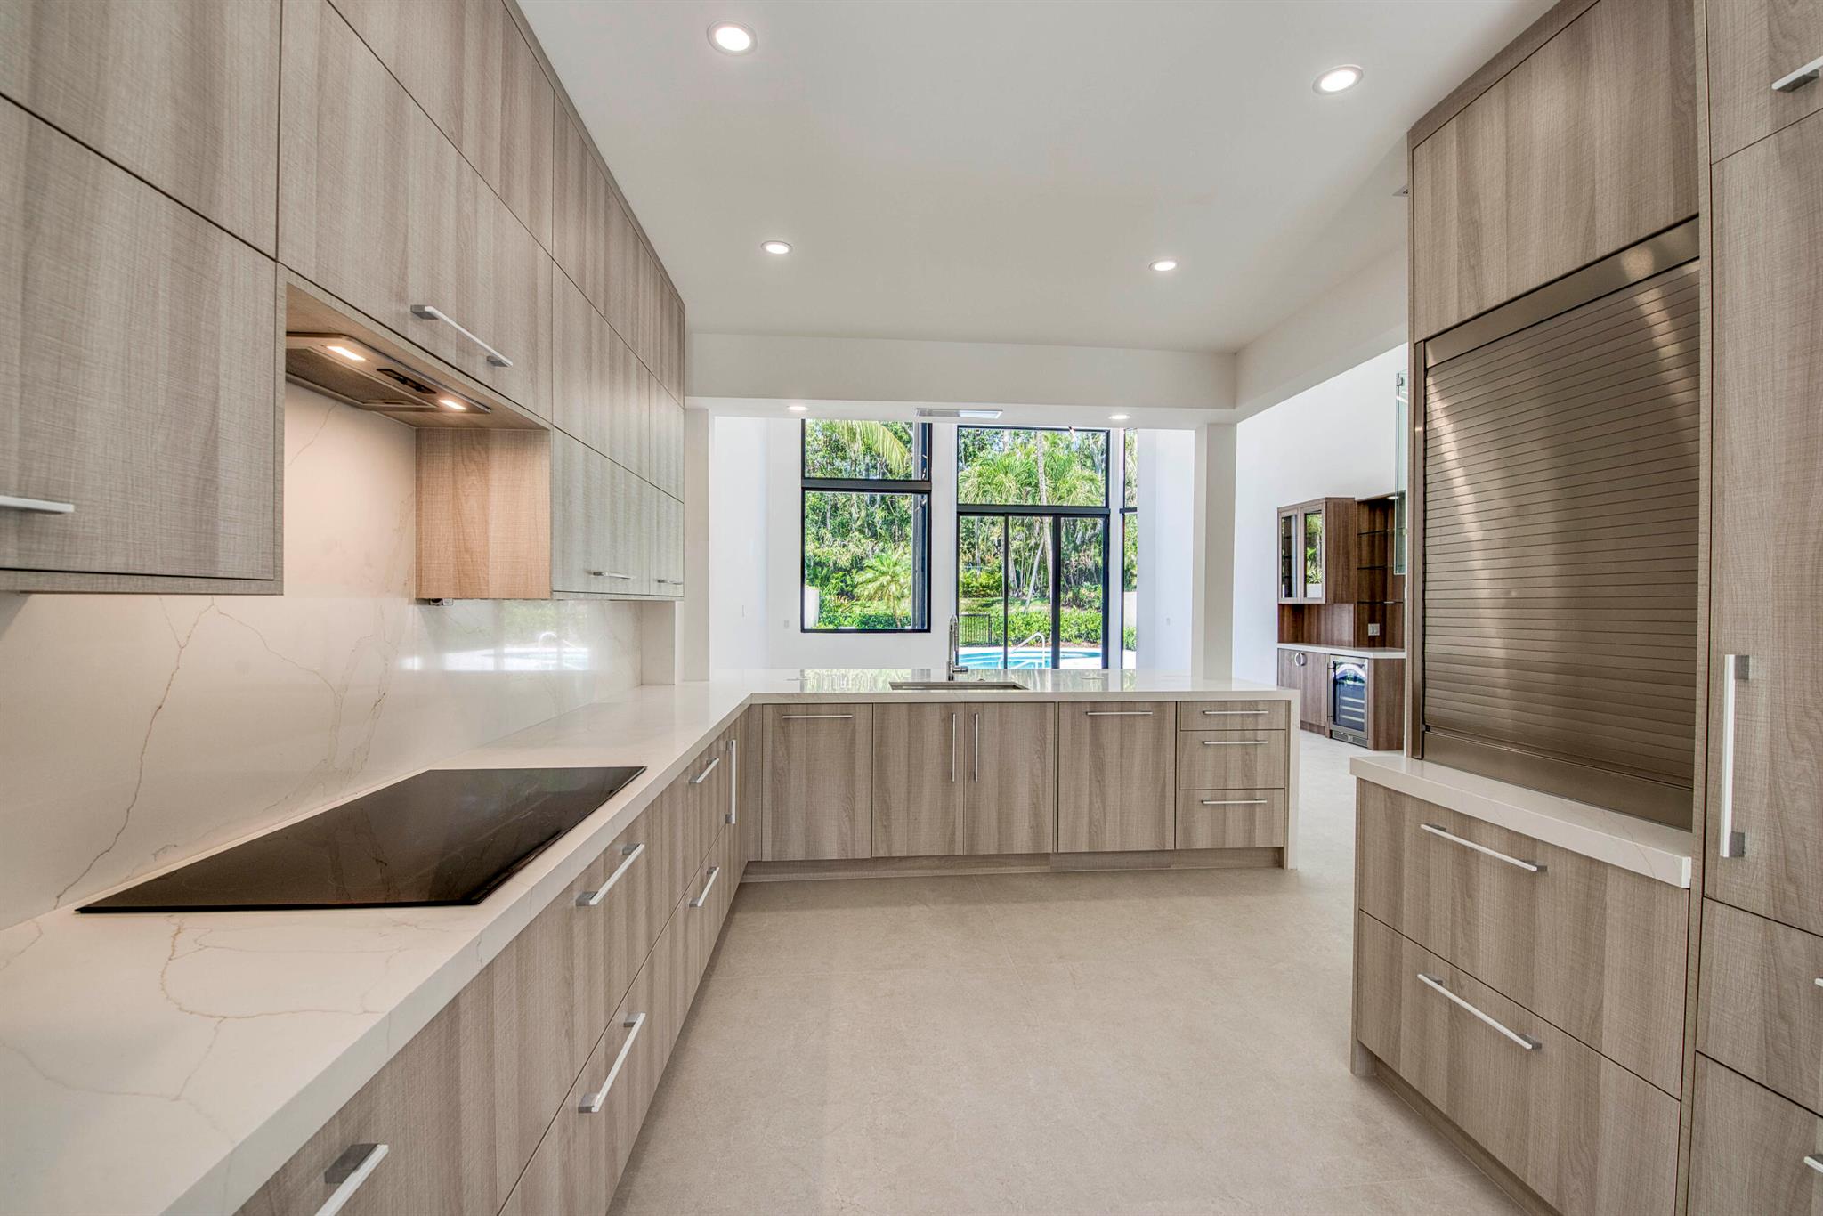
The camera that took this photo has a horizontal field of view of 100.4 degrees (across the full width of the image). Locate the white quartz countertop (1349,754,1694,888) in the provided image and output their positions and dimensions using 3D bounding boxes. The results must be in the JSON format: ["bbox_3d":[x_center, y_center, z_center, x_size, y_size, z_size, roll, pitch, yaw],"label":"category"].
[{"bbox_3d":[1.632,0.470,1.815,0.600,0.049,0.889,0,0,-4],"label":"white quartz countertop"}]

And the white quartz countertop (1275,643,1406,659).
[{"bbox_3d":[4.663,0.458,8.121,0.600,0.050,1.656,0,0,-4],"label":"white quartz countertop"}]

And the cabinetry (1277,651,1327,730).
[{"bbox_3d":[4.633,0.914,8.501,0.580,0.860,0.897,0,0,-4],"label":"cabinetry"}]

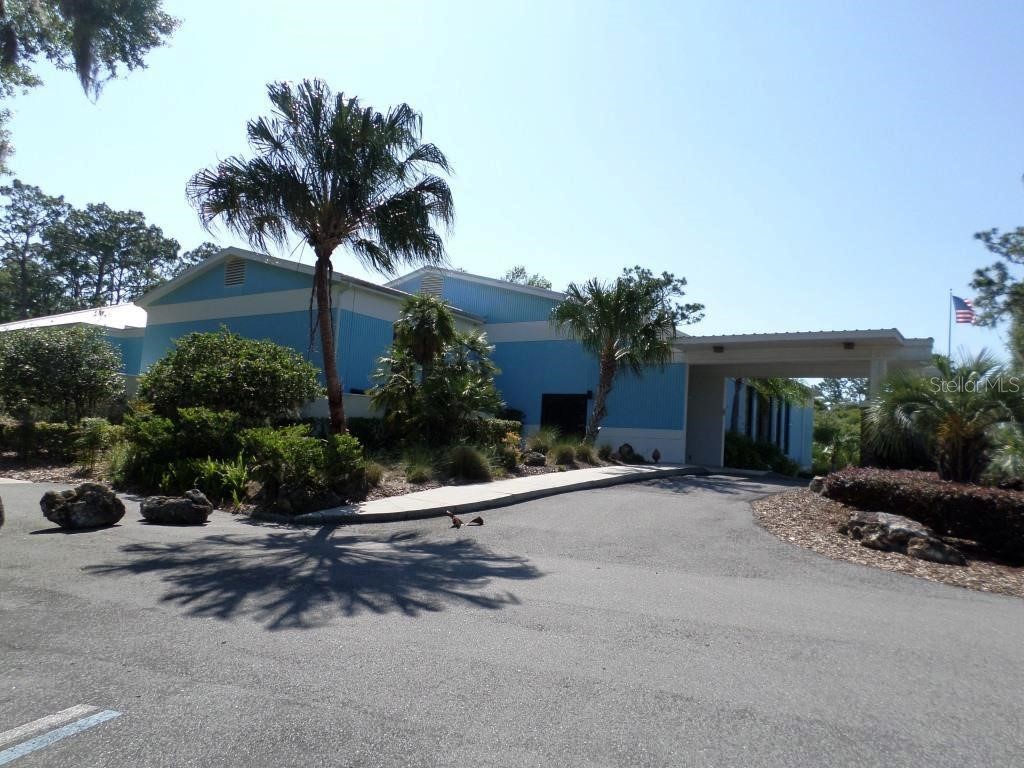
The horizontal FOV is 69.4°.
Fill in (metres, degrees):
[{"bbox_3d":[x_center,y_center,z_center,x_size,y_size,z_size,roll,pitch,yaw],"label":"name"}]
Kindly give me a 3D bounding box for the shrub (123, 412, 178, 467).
[{"bbox_3d":[-7.626,1.202,15.600,1.250,1.320,1.200,6,-6,-26],"label":"shrub"}]

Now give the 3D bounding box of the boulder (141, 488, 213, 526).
[{"bbox_3d":[-4.840,1.780,10.700,1.020,0.470,0.680,6,-6,-23],"label":"boulder"}]

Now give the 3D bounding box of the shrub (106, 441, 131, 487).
[{"bbox_3d":[-9.791,1.978,18.400,0.560,1.100,0.560,6,-6,-27],"label":"shrub"}]

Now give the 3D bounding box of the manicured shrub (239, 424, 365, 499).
[{"bbox_3d":[-3.672,1.387,12.900,2.150,1.380,1.700,5,-5,-15],"label":"manicured shrub"}]

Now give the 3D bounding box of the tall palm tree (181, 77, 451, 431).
[{"bbox_3d":[-3.969,-2.105,14.720,5.100,8.100,5.100,5,-5,-16],"label":"tall palm tree"}]

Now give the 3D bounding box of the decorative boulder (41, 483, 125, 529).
[{"bbox_3d":[-6.360,1.792,10.950,1.100,0.660,0.850,7,-6,-29],"label":"decorative boulder"}]

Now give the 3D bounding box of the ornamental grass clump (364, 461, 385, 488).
[{"bbox_3d":[-2.847,1.840,15.200,0.470,0.520,0.460,5,-5,-10],"label":"ornamental grass clump"}]

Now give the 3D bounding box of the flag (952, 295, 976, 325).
[{"bbox_3d":[19.581,-3.224,32.000,1.450,1.150,0.350,6,-6,-19],"label":"flag"}]

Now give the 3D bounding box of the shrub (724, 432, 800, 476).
[{"bbox_3d":[9.251,2.630,27.200,1.600,1.350,4.200,0,-6,36],"label":"shrub"}]

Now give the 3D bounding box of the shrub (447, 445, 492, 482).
[{"bbox_3d":[-1.069,2.000,18.600,1.120,0.920,1.120,4,-5,-3],"label":"shrub"}]

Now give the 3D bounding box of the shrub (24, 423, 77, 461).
[{"bbox_3d":[-12.196,1.543,19.500,1.500,1.100,1.100,7,-6,-31],"label":"shrub"}]

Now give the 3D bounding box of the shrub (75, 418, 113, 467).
[{"bbox_3d":[-12.025,1.685,21.300,1.000,1.480,1.000,7,-6,-29],"label":"shrub"}]

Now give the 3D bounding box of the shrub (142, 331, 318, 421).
[{"bbox_3d":[-7.423,0.119,19.500,4.500,3.100,3.900,0,-6,36],"label":"shrub"}]

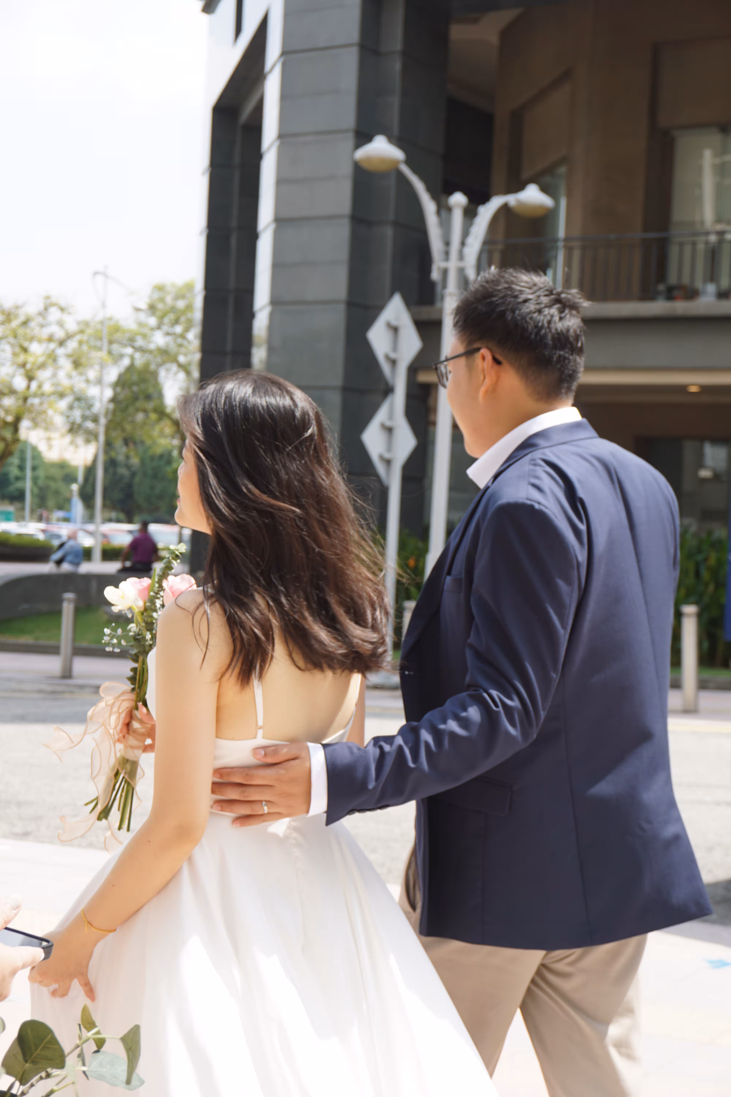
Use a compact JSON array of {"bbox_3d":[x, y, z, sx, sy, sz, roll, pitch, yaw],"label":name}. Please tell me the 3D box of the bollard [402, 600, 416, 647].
[{"bbox_3d":[0.385,0.892,14.600,0.135,0.850,0.135,2,1,0],"label":"bollard"}]

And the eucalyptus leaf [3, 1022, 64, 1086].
[{"bbox_3d":[-0.328,0.496,1.650,0.060,0.065,0.018,20,9,-5],"label":"eucalyptus leaf"}]

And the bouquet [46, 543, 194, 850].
[{"bbox_3d":[-0.342,0.202,2.330,0.200,0.430,0.200,9,-2,-6],"label":"bouquet"}]

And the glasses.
[{"bbox_3d":[0.188,-0.238,2.170,0.140,0.045,0.142,2,-9,-40],"label":"glasses"}]

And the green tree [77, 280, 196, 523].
[{"bbox_3d":[-8.227,-4.943,64.915,6.000,10.600,6.000,3,1,0],"label":"green tree"}]

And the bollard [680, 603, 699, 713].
[{"bbox_3d":[2.553,0.867,13.200,0.135,0.850,0.135,1,1,0],"label":"bollard"}]

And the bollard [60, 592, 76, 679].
[{"bbox_3d":[-2.947,0.866,16.600,0.135,0.850,0.135,3,1,0],"label":"bollard"}]

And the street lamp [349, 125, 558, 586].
[{"bbox_3d":[0.754,-1.276,16.459,0.500,5.100,2.900,4,1,40],"label":"street lamp"}]

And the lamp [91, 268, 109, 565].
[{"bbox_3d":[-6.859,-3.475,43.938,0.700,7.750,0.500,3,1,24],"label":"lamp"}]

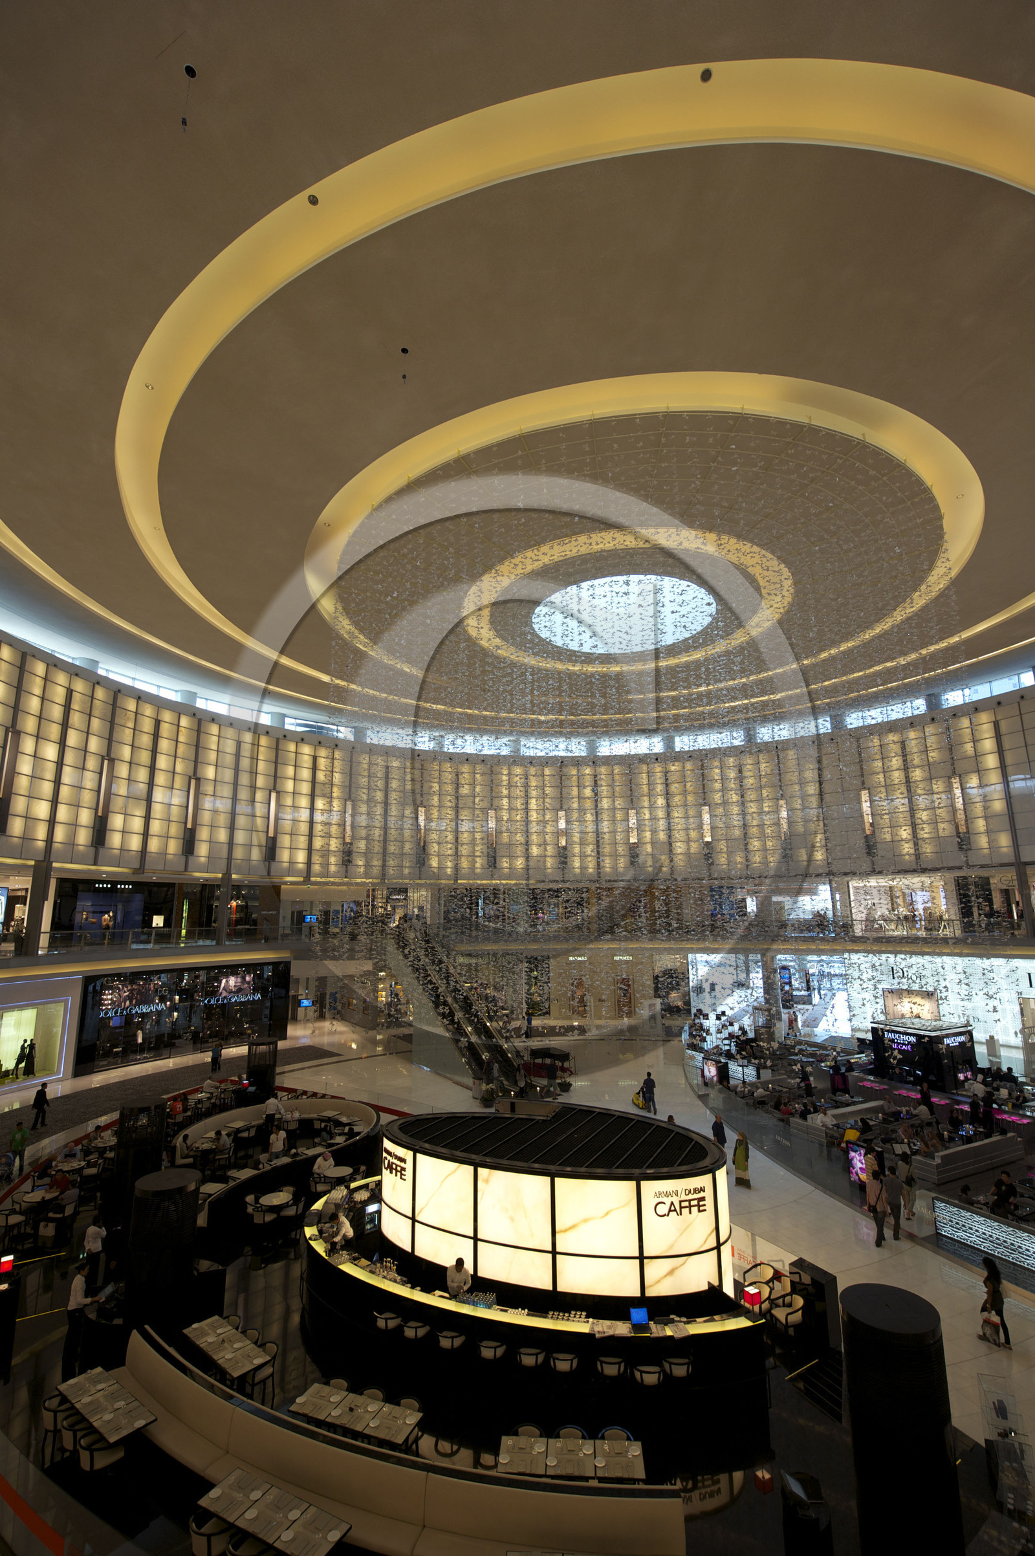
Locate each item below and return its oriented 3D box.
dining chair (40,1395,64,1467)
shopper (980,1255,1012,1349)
[{"bbox_3d":[-7.531,10.712,11.492,0.580,0.750,0.580,-10,-15,37],"label":"dining chair"},{"bbox_3d":[9.673,10.702,14.170,0.500,1.570,0.650,9,-15,-37],"label":"shopper"}]

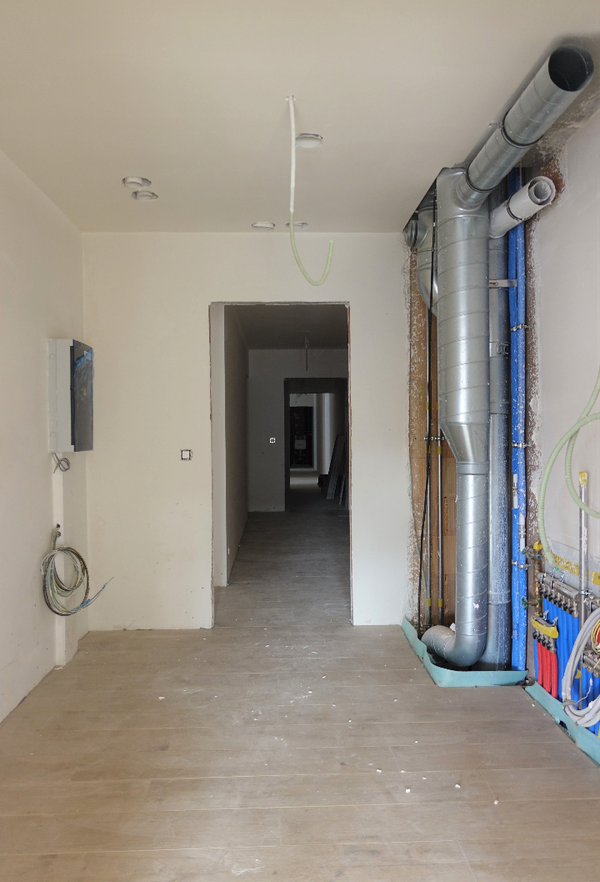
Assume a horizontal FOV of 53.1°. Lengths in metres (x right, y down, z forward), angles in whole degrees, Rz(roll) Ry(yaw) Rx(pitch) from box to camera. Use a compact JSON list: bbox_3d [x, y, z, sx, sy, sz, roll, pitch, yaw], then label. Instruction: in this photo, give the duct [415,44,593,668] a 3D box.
[{"bbox_3d":[0.848,-0.071,2.720,0.360,2.580,1.420,-1,1,-2],"label":"duct"}]

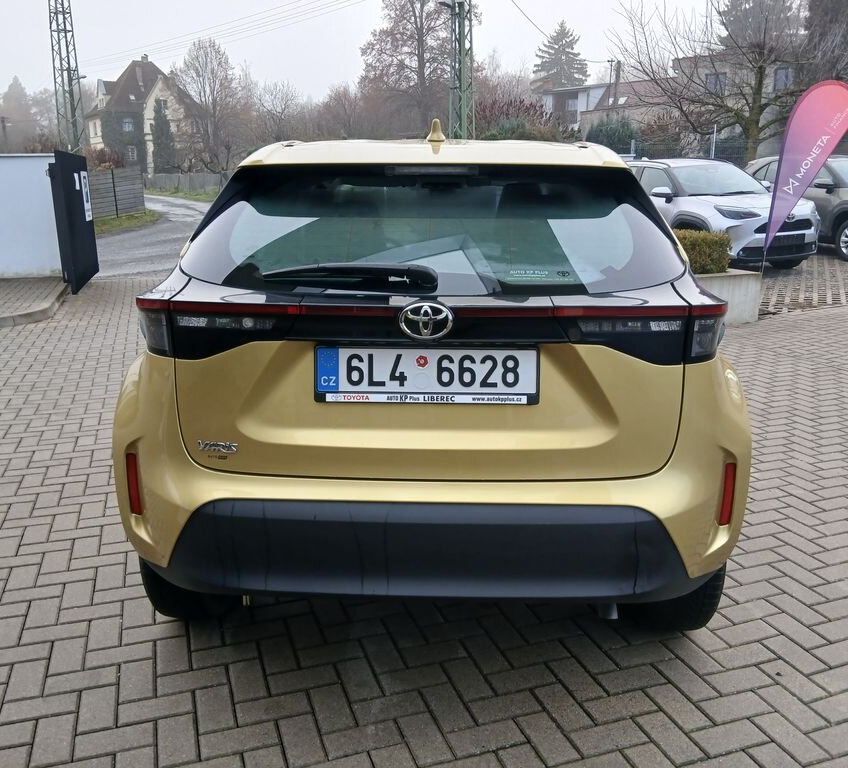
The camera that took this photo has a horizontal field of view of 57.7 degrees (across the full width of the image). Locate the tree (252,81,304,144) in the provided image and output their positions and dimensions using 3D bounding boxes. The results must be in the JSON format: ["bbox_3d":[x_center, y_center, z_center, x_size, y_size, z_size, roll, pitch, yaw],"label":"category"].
[{"bbox_3d":[-12.953,-22.325,68.000,4.500,9.300,4.500,0,12,0],"label":"tree"}]

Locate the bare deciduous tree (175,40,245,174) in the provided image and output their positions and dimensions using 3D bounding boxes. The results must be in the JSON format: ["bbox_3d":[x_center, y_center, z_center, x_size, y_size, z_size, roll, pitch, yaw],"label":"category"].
[{"bbox_3d":[-21.575,-27.883,77.000,7.000,12.800,7.000,-1,14,0],"label":"bare deciduous tree"}]

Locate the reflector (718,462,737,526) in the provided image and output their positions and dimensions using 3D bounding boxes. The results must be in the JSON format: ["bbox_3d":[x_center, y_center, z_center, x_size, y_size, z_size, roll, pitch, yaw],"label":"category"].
[{"bbox_3d":[0.756,0.276,1.915,0.030,0.162,0.030,-5,15,-17],"label":"reflector"}]

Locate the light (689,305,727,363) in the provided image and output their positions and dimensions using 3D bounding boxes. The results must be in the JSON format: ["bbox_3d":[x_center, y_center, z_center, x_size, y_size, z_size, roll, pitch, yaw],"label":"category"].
[{"bbox_3d":[0.690,-0.124,1.874,0.120,0.145,0.140,1,13,2],"label":"light"}]

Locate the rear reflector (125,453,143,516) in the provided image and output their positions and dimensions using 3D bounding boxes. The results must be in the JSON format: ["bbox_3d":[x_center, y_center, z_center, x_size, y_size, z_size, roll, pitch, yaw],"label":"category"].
[{"bbox_3d":[-0.753,0.262,1.998,0.032,0.172,0.030,6,14,21],"label":"rear reflector"}]

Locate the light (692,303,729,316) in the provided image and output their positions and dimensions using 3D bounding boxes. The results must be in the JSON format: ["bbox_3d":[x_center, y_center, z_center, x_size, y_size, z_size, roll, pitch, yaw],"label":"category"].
[{"bbox_3d":[0.689,-0.179,1.850,0.105,0.032,0.070,-2,14,-6],"label":"light"}]

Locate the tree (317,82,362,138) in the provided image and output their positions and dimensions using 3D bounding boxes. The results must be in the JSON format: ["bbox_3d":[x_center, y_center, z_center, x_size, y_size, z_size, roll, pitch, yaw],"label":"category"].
[{"bbox_3d":[-8.350,-25.050,76.000,4.600,9.500,4.600,0,12,0],"label":"tree"}]

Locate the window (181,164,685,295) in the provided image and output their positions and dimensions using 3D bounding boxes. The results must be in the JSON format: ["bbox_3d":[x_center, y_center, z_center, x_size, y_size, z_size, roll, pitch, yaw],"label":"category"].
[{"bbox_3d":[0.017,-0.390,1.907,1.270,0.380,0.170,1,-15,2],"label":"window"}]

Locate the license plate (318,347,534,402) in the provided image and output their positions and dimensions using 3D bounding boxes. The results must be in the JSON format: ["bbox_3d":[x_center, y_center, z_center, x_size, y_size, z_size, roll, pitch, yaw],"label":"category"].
[{"bbox_3d":[0.006,-0.020,1.835,0.528,0.133,0.020,0,14,2],"label":"license plate"}]

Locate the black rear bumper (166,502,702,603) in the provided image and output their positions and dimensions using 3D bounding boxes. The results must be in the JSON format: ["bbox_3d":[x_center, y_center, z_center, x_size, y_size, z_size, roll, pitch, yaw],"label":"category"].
[{"bbox_3d":[0.006,0.386,1.914,1.500,0.285,0.270,1,13,2],"label":"black rear bumper"}]

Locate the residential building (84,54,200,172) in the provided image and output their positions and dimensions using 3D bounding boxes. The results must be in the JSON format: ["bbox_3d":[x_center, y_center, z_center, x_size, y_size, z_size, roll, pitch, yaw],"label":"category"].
[{"bbox_3d":[-33.189,-32.006,91.000,11.300,13.400,11.000,-9,16,-29],"label":"residential building"}]

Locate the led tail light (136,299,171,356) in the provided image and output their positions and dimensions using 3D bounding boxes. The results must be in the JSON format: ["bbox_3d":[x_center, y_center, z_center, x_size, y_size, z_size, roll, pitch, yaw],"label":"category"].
[{"bbox_3d":[-0.665,-0.139,1.895,0.108,0.142,0.115,3,14,11],"label":"led tail light"}]

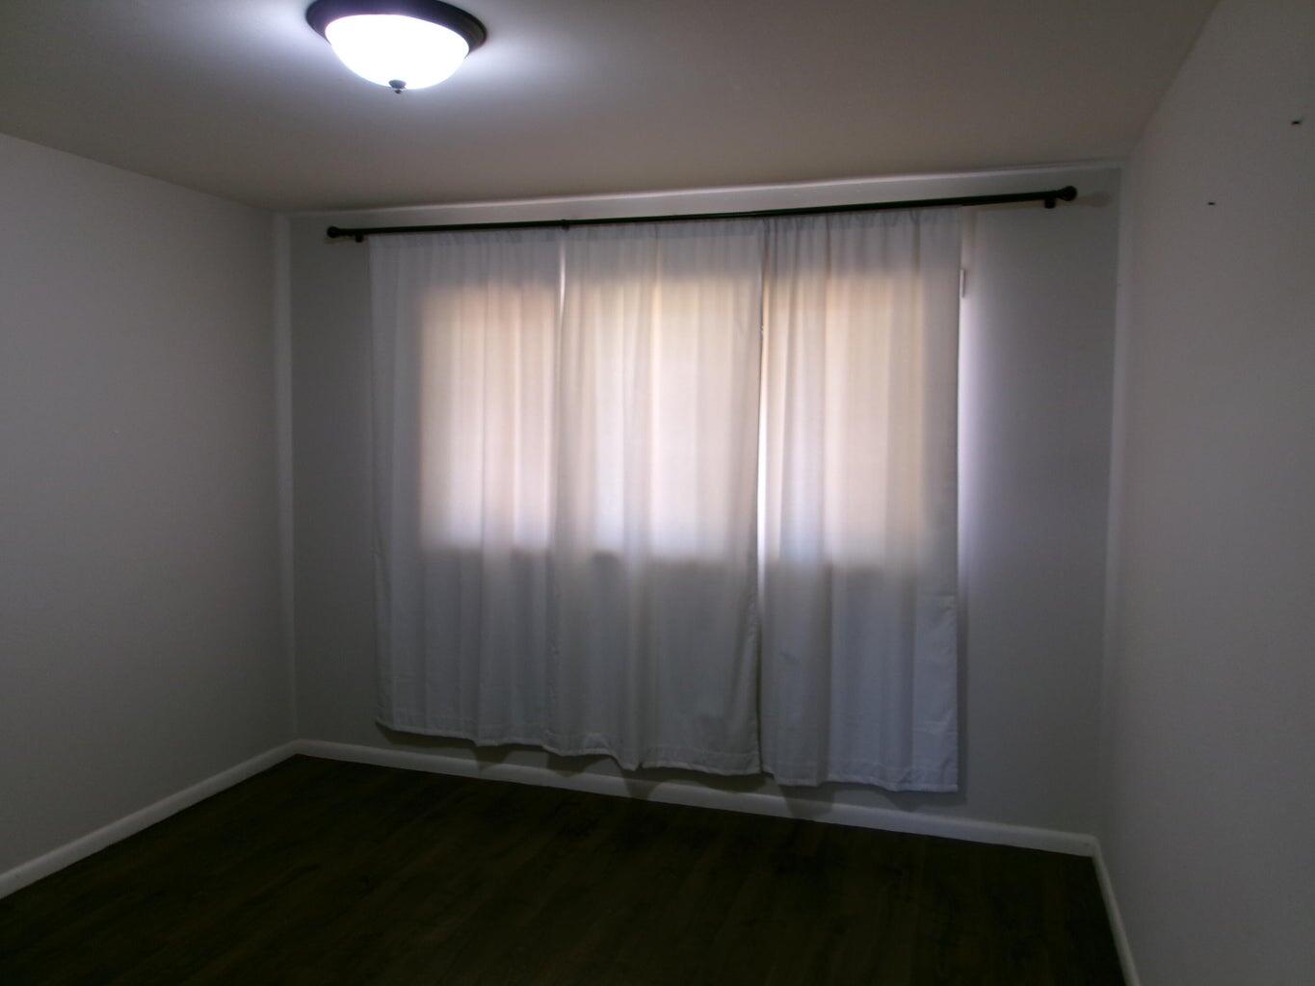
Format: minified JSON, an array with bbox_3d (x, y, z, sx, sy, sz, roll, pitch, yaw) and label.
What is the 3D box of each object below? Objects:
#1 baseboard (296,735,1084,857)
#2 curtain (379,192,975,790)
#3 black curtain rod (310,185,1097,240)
[{"bbox_3d":[-0.056,1.218,4.181,3.395,0.082,0.018,2,5,18],"label":"baseboard"},{"bbox_3d":[-0.065,0.013,3.993,2.385,2.095,0.115,2,5,18],"label":"curtain"},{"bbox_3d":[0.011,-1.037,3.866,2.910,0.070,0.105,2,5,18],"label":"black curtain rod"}]

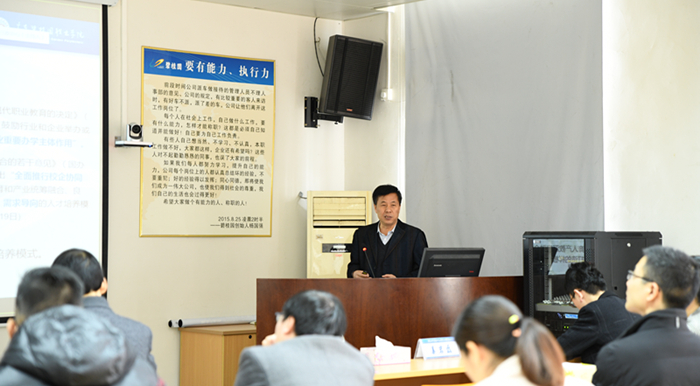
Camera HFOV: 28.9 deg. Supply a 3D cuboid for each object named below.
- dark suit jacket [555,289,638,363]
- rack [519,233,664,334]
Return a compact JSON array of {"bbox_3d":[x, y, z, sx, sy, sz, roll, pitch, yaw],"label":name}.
[{"bbox_3d":[1.342,0.812,7.200,0.460,0.600,0.480,-2,-3,44],"label":"dark suit jacket"},{"bbox_3d":[1.539,0.961,8.654,0.630,1.420,0.600,2,-3,-39],"label":"rack"}]

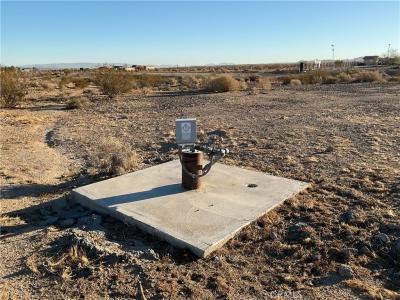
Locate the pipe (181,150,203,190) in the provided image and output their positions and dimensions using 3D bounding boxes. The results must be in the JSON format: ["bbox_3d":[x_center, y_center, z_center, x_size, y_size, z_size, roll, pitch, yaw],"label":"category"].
[{"bbox_3d":[-0.087,0.221,3.736,0.212,0.404,0.212,0,14,0],"label":"pipe"}]

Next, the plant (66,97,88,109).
[{"bbox_3d":[-4.252,-1.653,11.641,0.728,0.372,0.655,0,14,0],"label":"plant"}]

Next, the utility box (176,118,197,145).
[{"bbox_3d":[-0.142,-0.199,3.630,0.209,0.257,0.120,1,14,3],"label":"utility box"}]

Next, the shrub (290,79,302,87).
[{"bbox_3d":[6.835,-4.756,23.740,0.830,0.475,0.747,0,14,0],"label":"shrub"}]

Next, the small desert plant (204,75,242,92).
[{"bbox_3d":[1.254,-3.707,18.728,2.008,0.890,1.807,0,14,0],"label":"small desert plant"}]

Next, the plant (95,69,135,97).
[{"bbox_3d":[-4.148,-3.252,16.298,1.899,1.196,1.709,0,14,0],"label":"plant"}]

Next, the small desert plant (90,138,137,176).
[{"bbox_3d":[-1.159,0.081,4.561,0.636,0.472,0.573,0,14,0],"label":"small desert plant"}]

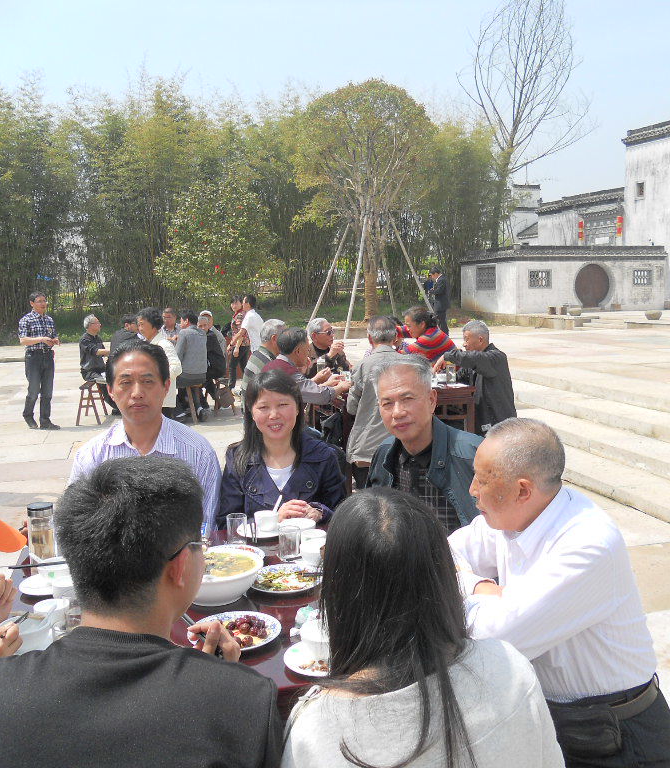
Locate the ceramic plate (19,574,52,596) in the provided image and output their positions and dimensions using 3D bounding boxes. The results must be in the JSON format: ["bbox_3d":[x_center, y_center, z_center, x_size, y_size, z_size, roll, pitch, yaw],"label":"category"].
[{"bbox_3d":[-0.808,0.570,2.230,0.155,0.022,0.155,-1,7,0],"label":"ceramic plate"}]

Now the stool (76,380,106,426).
[{"bbox_3d":[-3.145,0.248,10.310,0.300,0.470,0.800,-2,7,-10],"label":"stool"}]

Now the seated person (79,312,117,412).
[{"bbox_3d":[-3.026,-0.223,10.437,0.660,1.370,0.480,-2,7,-10],"label":"seated person"}]

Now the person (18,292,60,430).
[{"bbox_3d":[-3.631,-0.314,9.948,0.380,1.640,0.480,4,9,41],"label":"person"}]

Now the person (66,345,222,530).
[{"bbox_3d":[-0.509,0.575,2.260,0.500,1.370,0.660,-2,7,-6],"label":"person"}]

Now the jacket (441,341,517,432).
[{"bbox_3d":[1.102,0.034,6.048,0.470,0.630,0.480,-4,7,-16],"label":"jacket"}]

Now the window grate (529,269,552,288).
[{"bbox_3d":[9.193,-4.688,35.729,1.060,0.880,0.120,-1,7,5],"label":"window grate"}]

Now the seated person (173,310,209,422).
[{"bbox_3d":[-1.836,-0.235,10.187,0.480,1.400,0.680,-3,7,-13],"label":"seated person"}]

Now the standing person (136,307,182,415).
[{"bbox_3d":[-1.544,0.080,7.035,0.450,1.500,0.480,1,7,12],"label":"standing person"}]

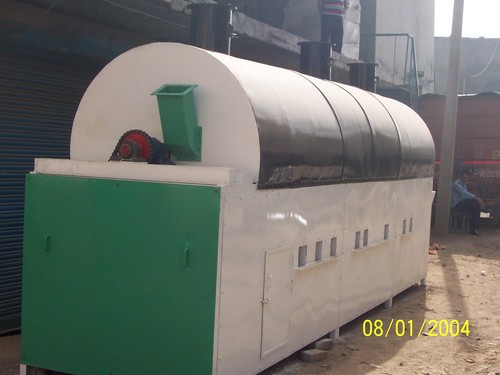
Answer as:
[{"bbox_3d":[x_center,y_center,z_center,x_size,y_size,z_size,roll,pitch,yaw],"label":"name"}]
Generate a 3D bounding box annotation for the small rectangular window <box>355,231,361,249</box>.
[{"bbox_3d":[0.947,0.468,7.239,0.030,0.152,0.147,4,3,24],"label":"small rectangular window"}]

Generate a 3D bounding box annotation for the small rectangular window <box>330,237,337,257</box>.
[{"bbox_3d":[0.670,0.482,6.632,0.030,0.152,0.147,4,3,24],"label":"small rectangular window"}]

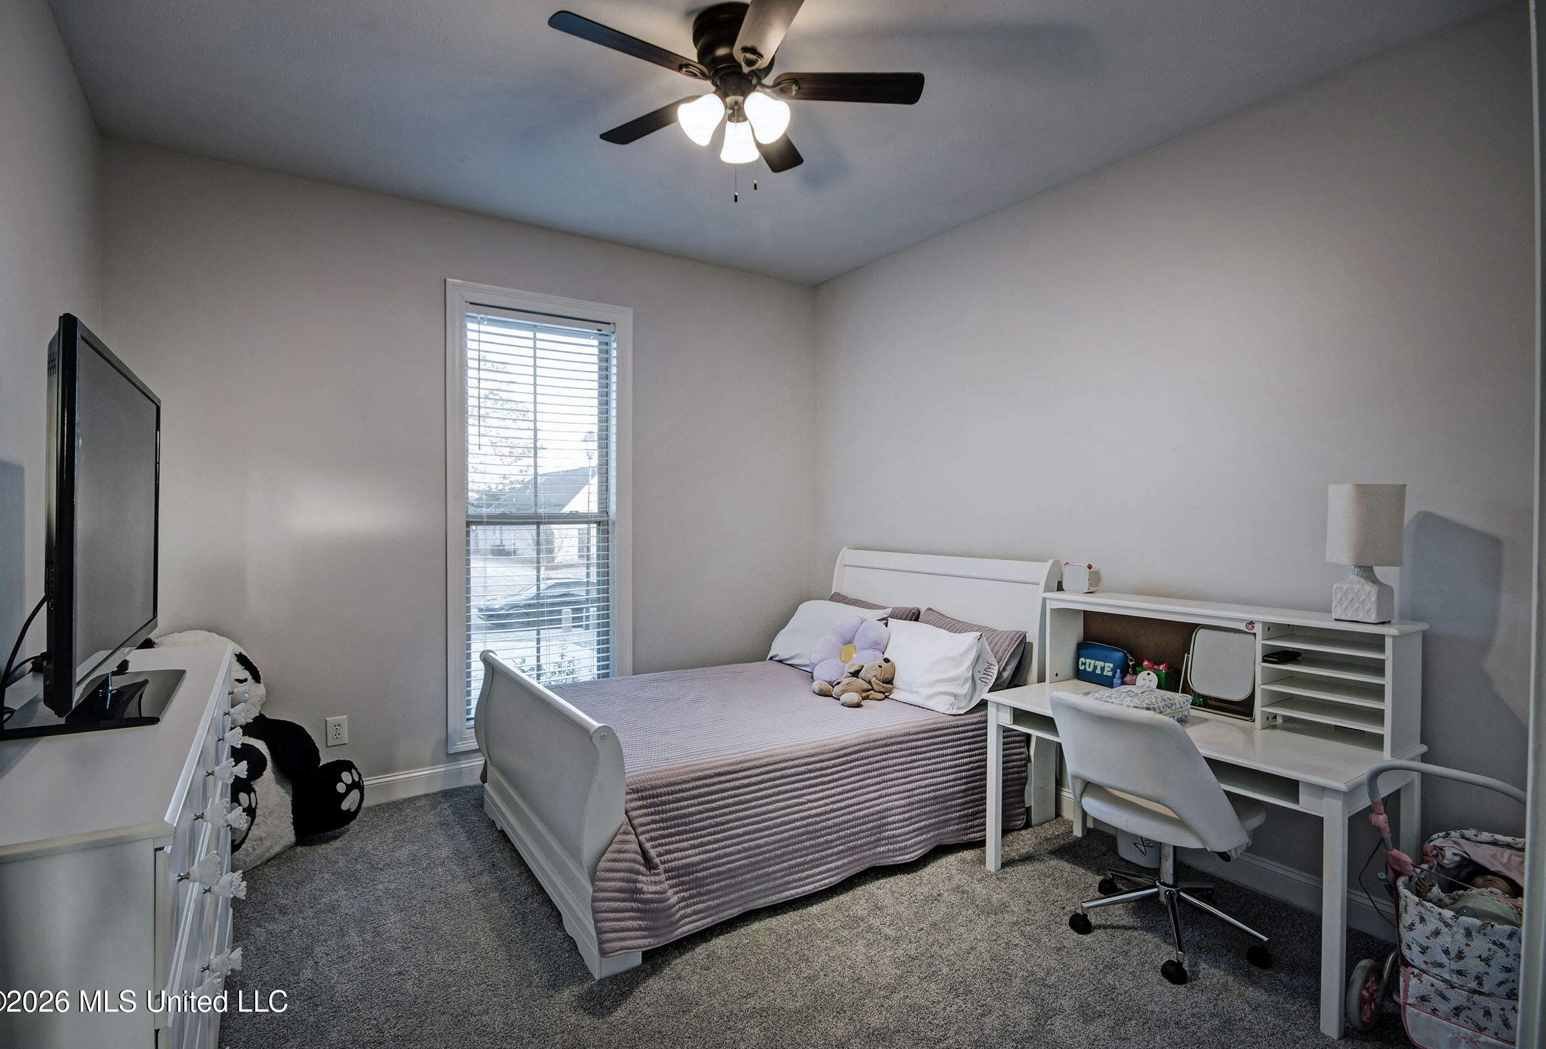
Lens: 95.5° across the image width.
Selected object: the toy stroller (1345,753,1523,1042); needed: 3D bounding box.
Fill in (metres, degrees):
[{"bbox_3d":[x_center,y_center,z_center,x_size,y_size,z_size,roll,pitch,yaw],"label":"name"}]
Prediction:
[{"bbox_3d":[1.926,1.044,1.927,0.600,0.780,0.410,-1,1,-35],"label":"toy stroller"}]

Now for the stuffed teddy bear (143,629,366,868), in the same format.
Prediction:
[{"bbox_3d":[-2.227,0.922,3.025,0.580,0.970,0.650,0,1,17],"label":"stuffed teddy bear"}]

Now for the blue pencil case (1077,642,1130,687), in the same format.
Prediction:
[{"bbox_3d":[1.392,0.616,3.010,0.070,0.155,0.220,-1,1,-35],"label":"blue pencil case"}]

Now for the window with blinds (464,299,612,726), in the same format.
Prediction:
[{"bbox_3d":[-1.286,-0.064,3.966,0.830,2.250,0.090,-1,1,-35],"label":"window with blinds"}]

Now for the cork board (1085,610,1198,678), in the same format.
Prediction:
[{"bbox_3d":[1.584,0.521,2.855,0.020,0.330,0.700,-1,1,-35],"label":"cork board"}]

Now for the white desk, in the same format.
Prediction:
[{"bbox_3d":[1.471,1.059,2.555,0.605,0.727,1.220,-1,1,-35],"label":"white desk"}]

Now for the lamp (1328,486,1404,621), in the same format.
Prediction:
[{"bbox_3d":[1.894,0.090,2.252,0.165,0.450,0.165,-1,1,-35],"label":"lamp"}]

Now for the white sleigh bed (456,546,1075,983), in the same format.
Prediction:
[{"bbox_3d":[-0.051,0.783,3.397,2.270,1.245,1.535,-1,1,-32],"label":"white sleigh bed"}]

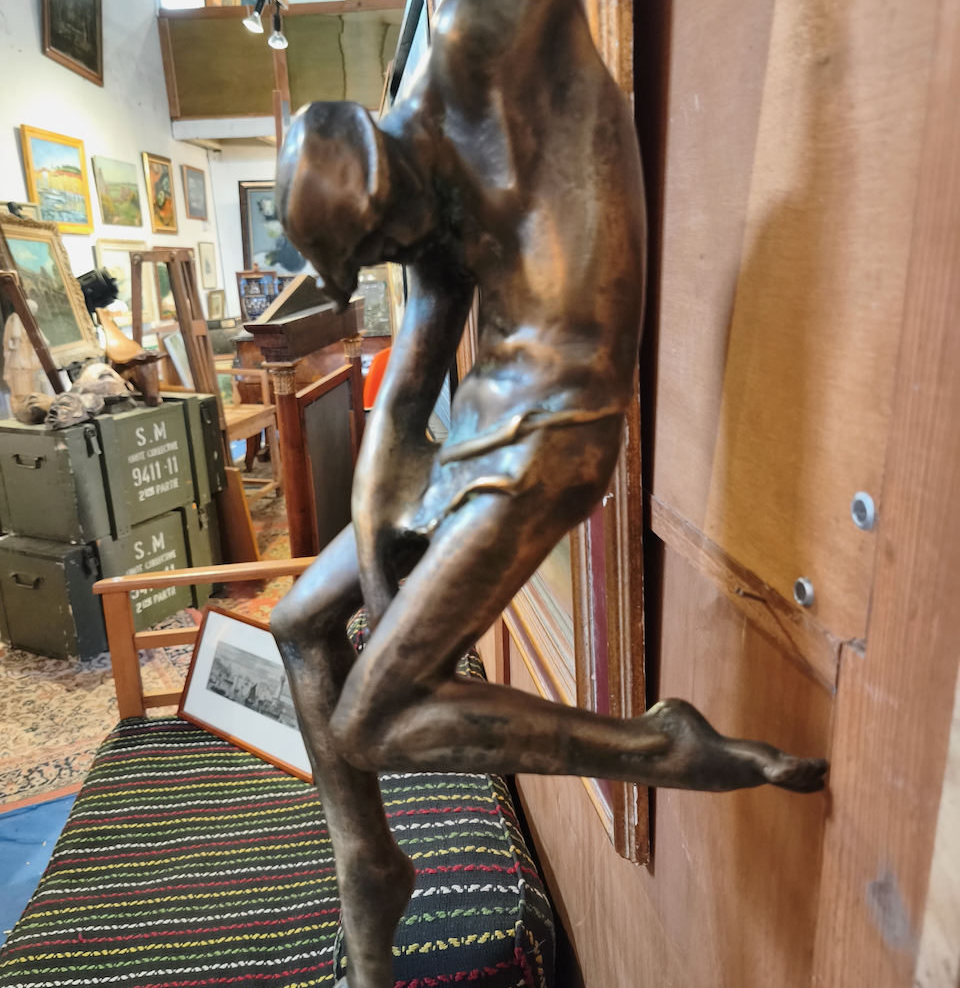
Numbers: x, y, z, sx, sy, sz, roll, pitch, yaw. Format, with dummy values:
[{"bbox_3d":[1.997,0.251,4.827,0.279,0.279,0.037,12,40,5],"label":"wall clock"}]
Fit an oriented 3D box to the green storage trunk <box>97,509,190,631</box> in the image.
[{"bbox_3d":[-1.236,0.250,2.886,0.389,0.350,0.625,6,18,26],"label":"green storage trunk"}]

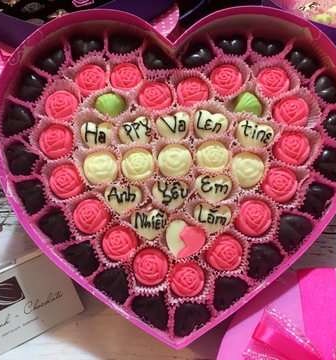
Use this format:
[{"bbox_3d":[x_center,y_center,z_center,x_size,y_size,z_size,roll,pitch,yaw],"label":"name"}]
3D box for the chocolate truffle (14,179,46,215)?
[{"bbox_3d":[-0.116,0.015,0.340,0.028,0.016,0.028,0,78,1],"label":"chocolate truffle"}]

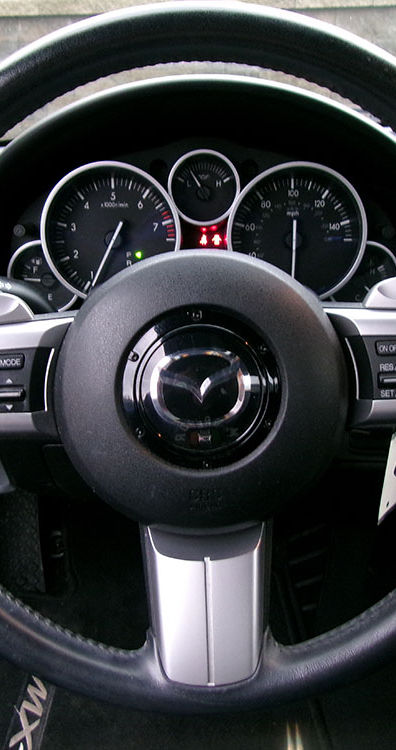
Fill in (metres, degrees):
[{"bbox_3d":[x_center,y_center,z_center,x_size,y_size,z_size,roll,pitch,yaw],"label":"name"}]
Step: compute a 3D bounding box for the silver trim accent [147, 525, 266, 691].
[{"bbox_3d":[0.004,0.121,0.408,0.063,0.085,0.026,0,-3,0],"label":"silver trim accent"}]

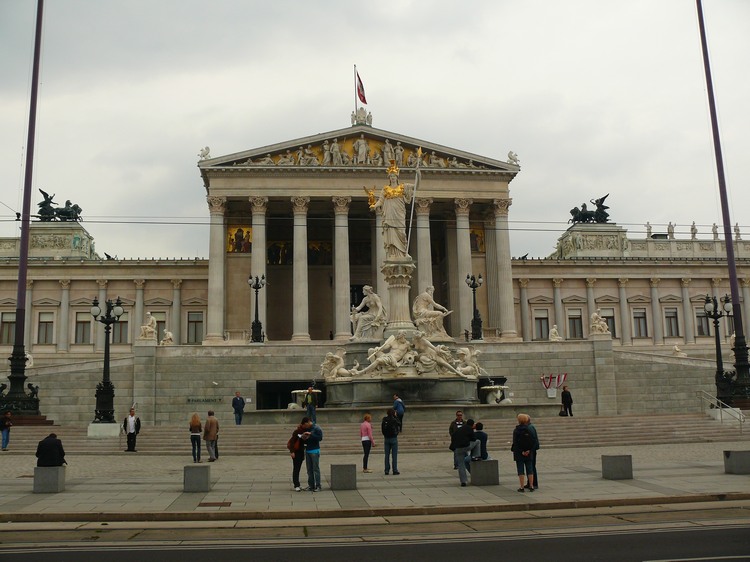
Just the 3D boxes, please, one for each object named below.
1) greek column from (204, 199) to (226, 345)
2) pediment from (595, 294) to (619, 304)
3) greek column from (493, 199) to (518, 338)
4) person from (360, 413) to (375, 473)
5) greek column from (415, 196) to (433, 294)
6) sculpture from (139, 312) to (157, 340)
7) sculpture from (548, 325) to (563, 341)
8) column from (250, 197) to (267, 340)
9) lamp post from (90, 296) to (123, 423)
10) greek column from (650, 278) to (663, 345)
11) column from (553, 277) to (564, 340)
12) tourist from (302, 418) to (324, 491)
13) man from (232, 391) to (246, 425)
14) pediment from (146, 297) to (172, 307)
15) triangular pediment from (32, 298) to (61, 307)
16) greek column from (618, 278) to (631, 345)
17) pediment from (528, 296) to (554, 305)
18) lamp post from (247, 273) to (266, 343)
[{"bbox_3d":[-12.402,-0.836,58.946,1.600,11.590,1.600,0,-10,-6],"label":"greek column"},{"bbox_3d":[21.984,1.728,71.760,2.406,0.908,0.450,0,-10,-6],"label":"pediment"},{"bbox_3d":[12.102,-1.225,69.902,1.620,13.101,1.620,0,-9,-6],"label":"greek column"},{"bbox_3d":[-0.215,4.622,21.709,0.380,1.690,0.450,4,-11,-29],"label":"person"},{"bbox_3d":[4.536,-1.206,68.276,1.600,13.142,1.600,0,-10,-5],"label":"greek column"},{"bbox_3d":[-15.875,3.158,53.253,1.250,1.904,0.950,1,-9,-11],"label":"sculpture"},{"bbox_3d":[15.606,4.513,65.352,1.200,1.500,0.950,-2,-10,3],"label":"sculpture"},{"bbox_3d":[-10.022,-1.213,65.550,1.500,12.565,1.500,0,-10,-6],"label":"column"},{"bbox_3d":[-10.799,3.196,30.576,1.272,5.090,1.209,0,-10,-6],"label":"lamp post"},{"bbox_3d":[27.005,2.941,72.350,0.950,6.500,0.950,0,-10,-6],"label":"greek column"},{"bbox_3d":[17.369,2.994,71.134,0.950,6.500,0.950,0,-10,-6],"label":"column"},{"bbox_3d":[-1.461,4.114,18.006,0.420,1.670,0.540,7,-13,-40],"label":"tourist"},{"bbox_3d":[-7.212,6.763,40.232,0.620,1.780,0.380,-1,-10,0],"label":"man"},{"bbox_3d":[-20.582,1.972,72.204,2.620,0.820,0.500,0,-10,-5],"label":"pediment"},{"bbox_3d":[-30.862,2.004,71.319,2.620,0.820,0.500,0,-10,-5],"label":"triangular pediment"},{"bbox_3d":[23.815,2.959,71.928,0.950,6.500,0.950,0,-10,-6],"label":"greek column"},{"bbox_3d":[17.745,1.999,80.843,2.832,0.871,0.450,0,-9,-6],"label":"pediment"},{"bbox_3d":[-9.501,2.212,61.349,1.400,5.617,1.400,0,-10,-6],"label":"lamp post"}]

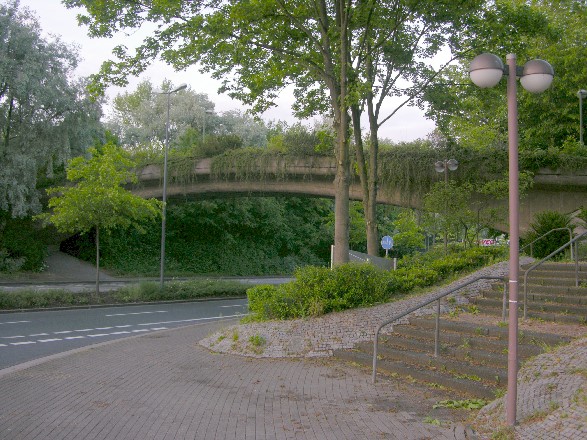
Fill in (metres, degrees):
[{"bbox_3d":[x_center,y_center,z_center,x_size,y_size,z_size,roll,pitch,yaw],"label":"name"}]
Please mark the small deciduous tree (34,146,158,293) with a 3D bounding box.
[{"bbox_3d":[-7.812,-0.025,24.197,4.900,6.253,4.800,2,-4,-17],"label":"small deciduous tree"}]

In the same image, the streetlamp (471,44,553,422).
[{"bbox_3d":[2.400,0.180,6.528,0.920,4.060,0.370,2,-4,-14],"label":"streetlamp"}]

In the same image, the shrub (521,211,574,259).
[{"bbox_3d":[7.637,0.449,17.846,1.500,1.475,1.450,0,-4,17],"label":"shrub"}]

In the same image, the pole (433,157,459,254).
[{"bbox_3d":[5.515,-0.183,21.426,0.920,4.001,0.370,-1,-5,38],"label":"pole"}]

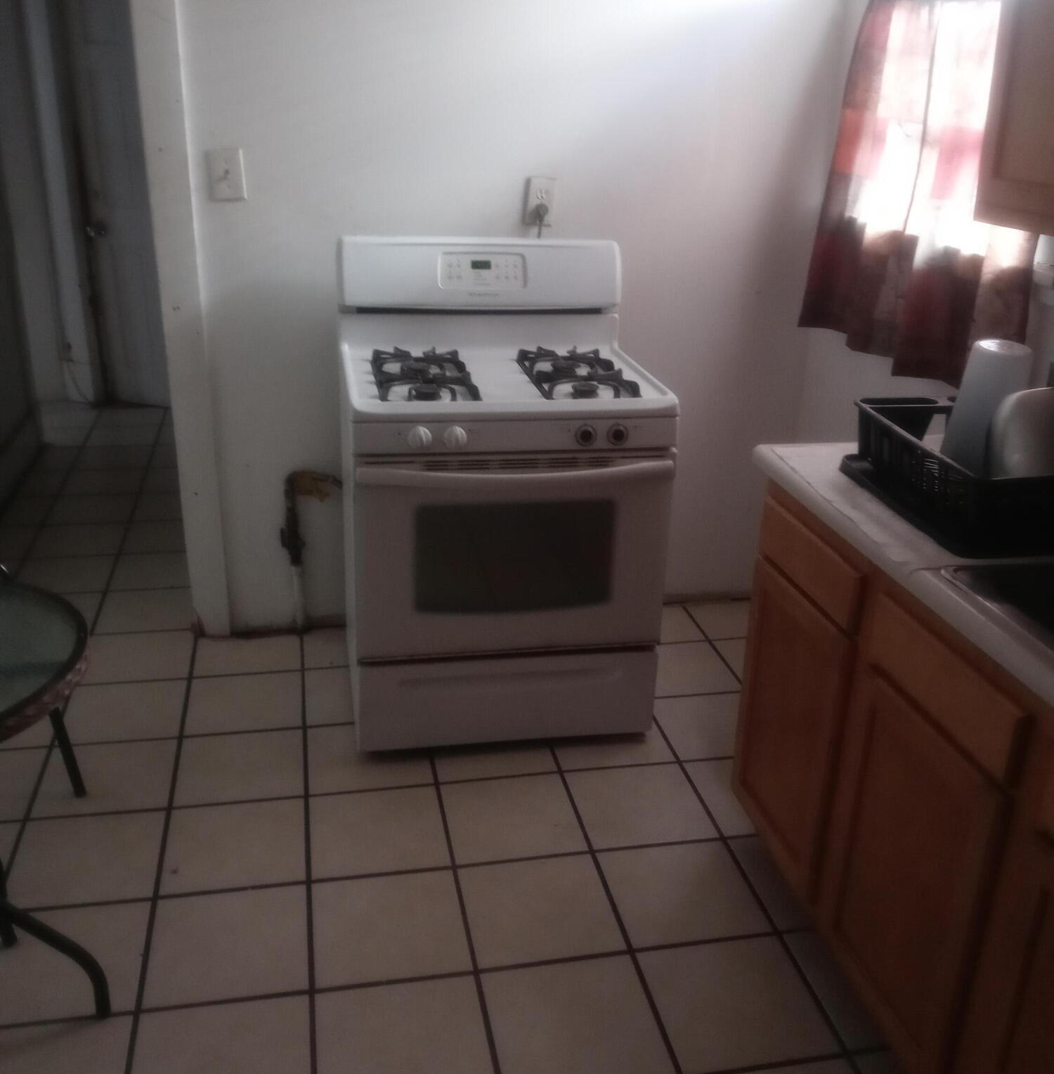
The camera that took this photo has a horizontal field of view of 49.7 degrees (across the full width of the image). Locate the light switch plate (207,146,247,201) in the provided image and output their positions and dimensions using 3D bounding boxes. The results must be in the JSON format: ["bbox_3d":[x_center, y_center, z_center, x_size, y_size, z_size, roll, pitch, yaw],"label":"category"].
[{"bbox_3d":[-0.787,-0.947,2.973,0.083,0.124,0.016,-7,24,-11],"label":"light switch plate"}]

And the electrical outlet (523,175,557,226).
[{"bbox_3d":[0.036,-0.937,3.177,0.080,0.124,0.018,0,22,-14],"label":"electrical outlet"}]

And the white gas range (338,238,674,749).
[{"bbox_3d":[-0.081,-0.115,2.970,0.760,1.184,0.710,-2,23,-9],"label":"white gas range"}]

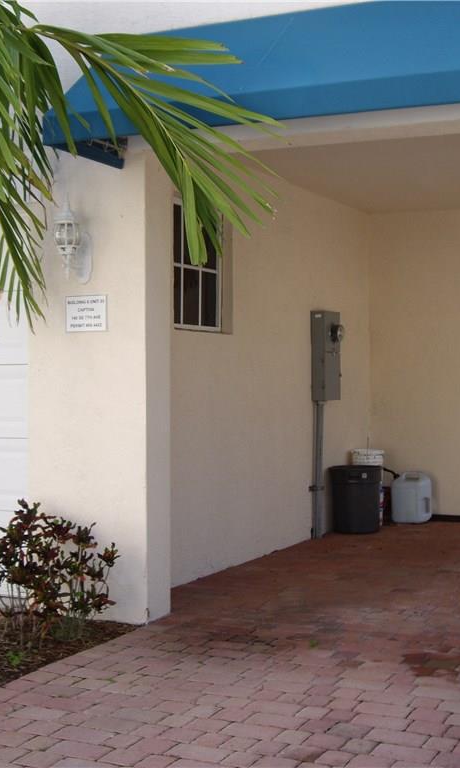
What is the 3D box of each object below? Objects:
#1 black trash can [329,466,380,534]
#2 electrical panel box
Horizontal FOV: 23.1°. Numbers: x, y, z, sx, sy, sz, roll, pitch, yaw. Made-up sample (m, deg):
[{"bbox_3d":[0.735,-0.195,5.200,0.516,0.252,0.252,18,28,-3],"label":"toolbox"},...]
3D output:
[{"bbox_3d":[1.109,1.024,10.015,0.475,0.580,0.475,0,0,0],"label":"black trash can"},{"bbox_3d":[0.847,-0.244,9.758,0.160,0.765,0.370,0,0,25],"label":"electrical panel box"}]

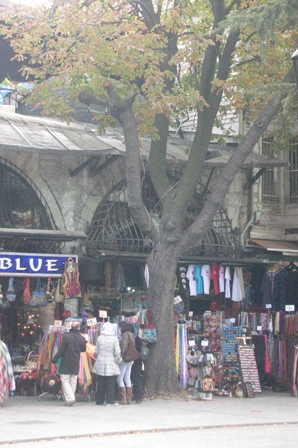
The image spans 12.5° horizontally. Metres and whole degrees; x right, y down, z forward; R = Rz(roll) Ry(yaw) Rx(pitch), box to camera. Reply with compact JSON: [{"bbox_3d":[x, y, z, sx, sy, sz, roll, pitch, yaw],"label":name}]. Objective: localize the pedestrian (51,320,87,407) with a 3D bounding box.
[{"bbox_3d":[-1.575,2.796,27.100,0.640,1.700,0.450,0,-4,3],"label":"pedestrian"}]

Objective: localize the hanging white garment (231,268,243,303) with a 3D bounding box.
[{"bbox_3d":[2.084,1.425,32.000,0.150,0.820,0.420,-3,-5,32],"label":"hanging white garment"}]

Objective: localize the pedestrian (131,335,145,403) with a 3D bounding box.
[{"bbox_3d":[-0.184,2.905,27.800,0.450,1.540,0.360,1,-5,-17],"label":"pedestrian"}]

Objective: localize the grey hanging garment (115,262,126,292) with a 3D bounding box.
[{"bbox_3d":[-0.619,1.169,29.700,0.130,0.660,0.400,-3,-5,32],"label":"grey hanging garment"}]

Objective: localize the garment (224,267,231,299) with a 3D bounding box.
[{"bbox_3d":[1.844,1.360,31.600,0.120,0.720,0.400,-2,-5,28],"label":"garment"}]

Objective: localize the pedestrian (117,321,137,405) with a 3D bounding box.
[{"bbox_3d":[-0.417,2.803,27.400,0.450,1.660,0.380,2,-5,-27],"label":"pedestrian"}]

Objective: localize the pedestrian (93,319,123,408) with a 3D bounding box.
[{"bbox_3d":[-0.825,2.802,27.200,0.550,1.660,0.400,0,-4,0],"label":"pedestrian"}]

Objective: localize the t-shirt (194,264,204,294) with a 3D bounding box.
[{"bbox_3d":[1.141,1.266,31.000,0.120,0.680,0.400,-2,-5,28],"label":"t-shirt"}]

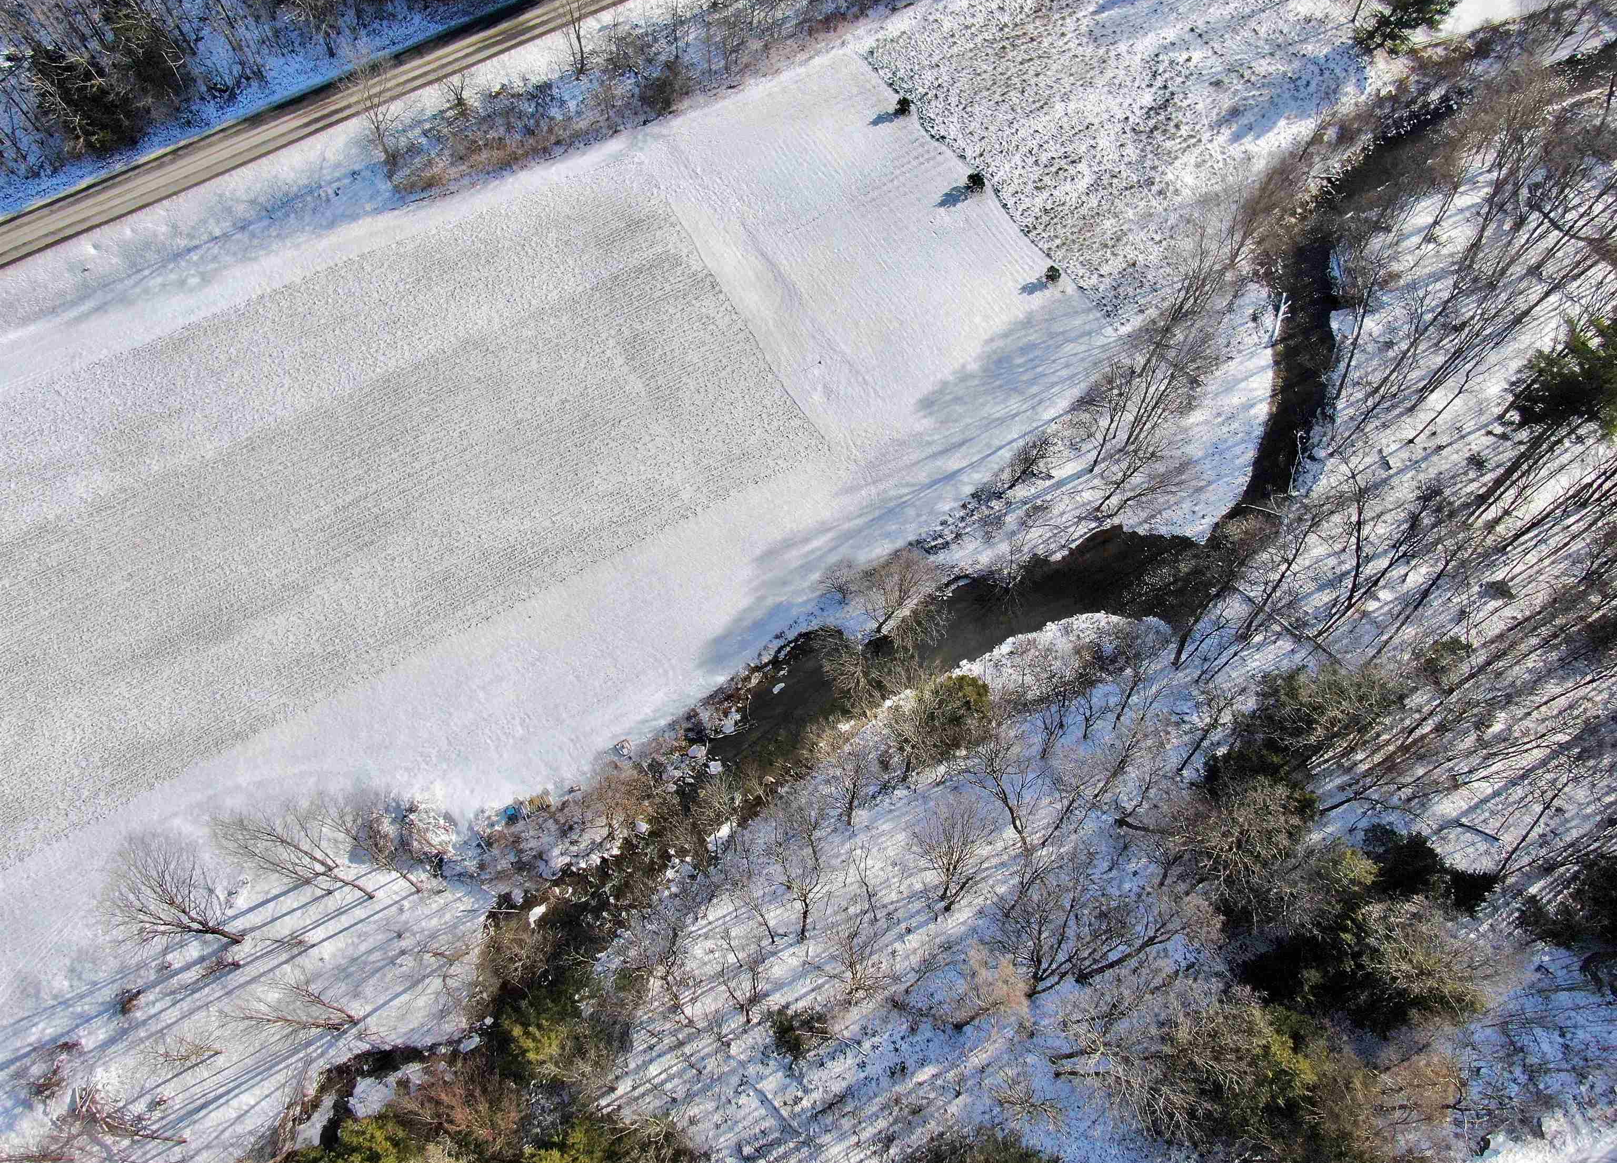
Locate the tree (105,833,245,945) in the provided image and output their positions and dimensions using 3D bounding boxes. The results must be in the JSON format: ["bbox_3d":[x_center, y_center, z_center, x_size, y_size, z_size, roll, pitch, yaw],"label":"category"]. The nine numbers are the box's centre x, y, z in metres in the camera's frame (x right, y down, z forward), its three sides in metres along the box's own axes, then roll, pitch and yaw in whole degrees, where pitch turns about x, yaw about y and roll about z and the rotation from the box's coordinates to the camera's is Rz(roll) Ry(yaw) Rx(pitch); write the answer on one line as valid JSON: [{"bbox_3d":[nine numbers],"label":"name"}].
[{"bbox_3d":[-47.907,24.816,87.184,8.963,16.956,8.963,0,63,-1],"label":"tree"}]

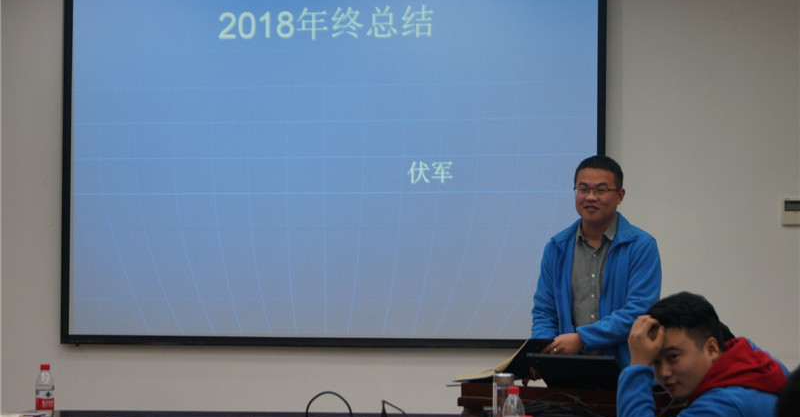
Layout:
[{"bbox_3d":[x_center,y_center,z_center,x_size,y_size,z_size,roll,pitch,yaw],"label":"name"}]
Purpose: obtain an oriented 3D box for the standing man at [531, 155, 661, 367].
[{"bbox_3d":[0.686,0.643,5.875,0.510,1.660,0.400,0,0,23],"label":"standing man"}]

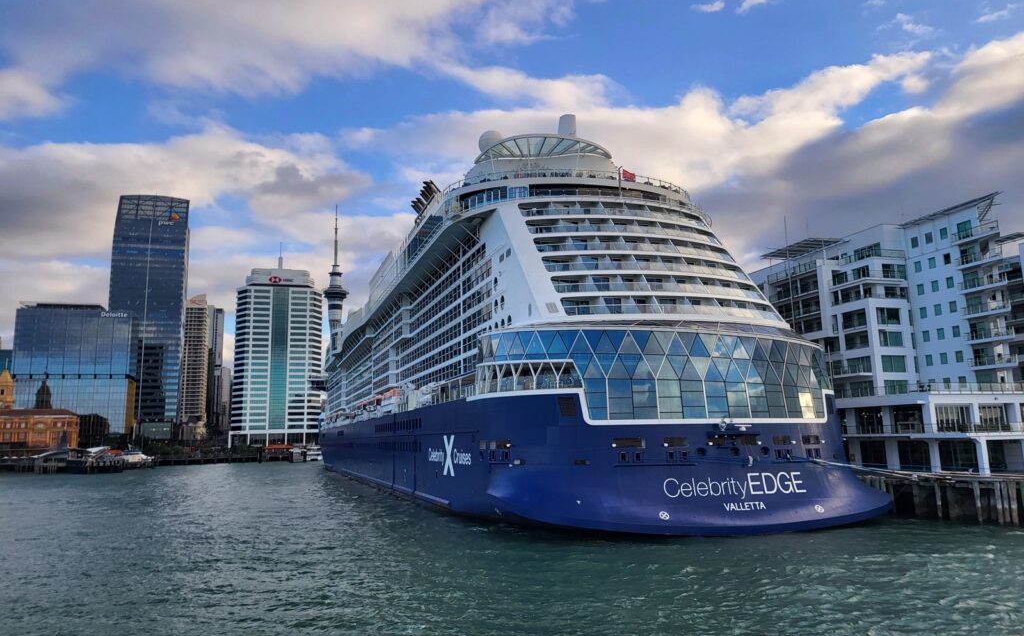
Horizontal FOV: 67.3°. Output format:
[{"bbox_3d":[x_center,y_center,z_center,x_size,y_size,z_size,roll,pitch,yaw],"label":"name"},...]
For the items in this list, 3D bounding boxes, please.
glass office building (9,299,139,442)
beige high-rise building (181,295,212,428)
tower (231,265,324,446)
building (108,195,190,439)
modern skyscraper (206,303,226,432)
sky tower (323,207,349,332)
[{"bbox_3d":[-239.550,34.280,424.160,54.500,80.500,29.000,2,-9,-18],"label":"glass office building"},{"bbox_3d":[-243.620,40.780,586.660,19.500,114.000,26.000,2,-9,-18],"label":"beige high-rise building"},{"bbox_3d":[-140.570,25.110,463.060,51.000,107.000,34.000,2,-9,-18],"label":"tower"},{"bbox_3d":[-246.670,3.980,522.500,45.500,171.000,32.000,2,-9,-18],"label":"building"},{"bbox_3d":[-328.680,59.700,846.400,20.000,140.000,26.000,2,-9,-18],"label":"modern skyscraper"},{"bbox_3d":[-258.870,-8.900,1128.020,36.500,328.000,36.500,2,-9,-18],"label":"sky tower"}]

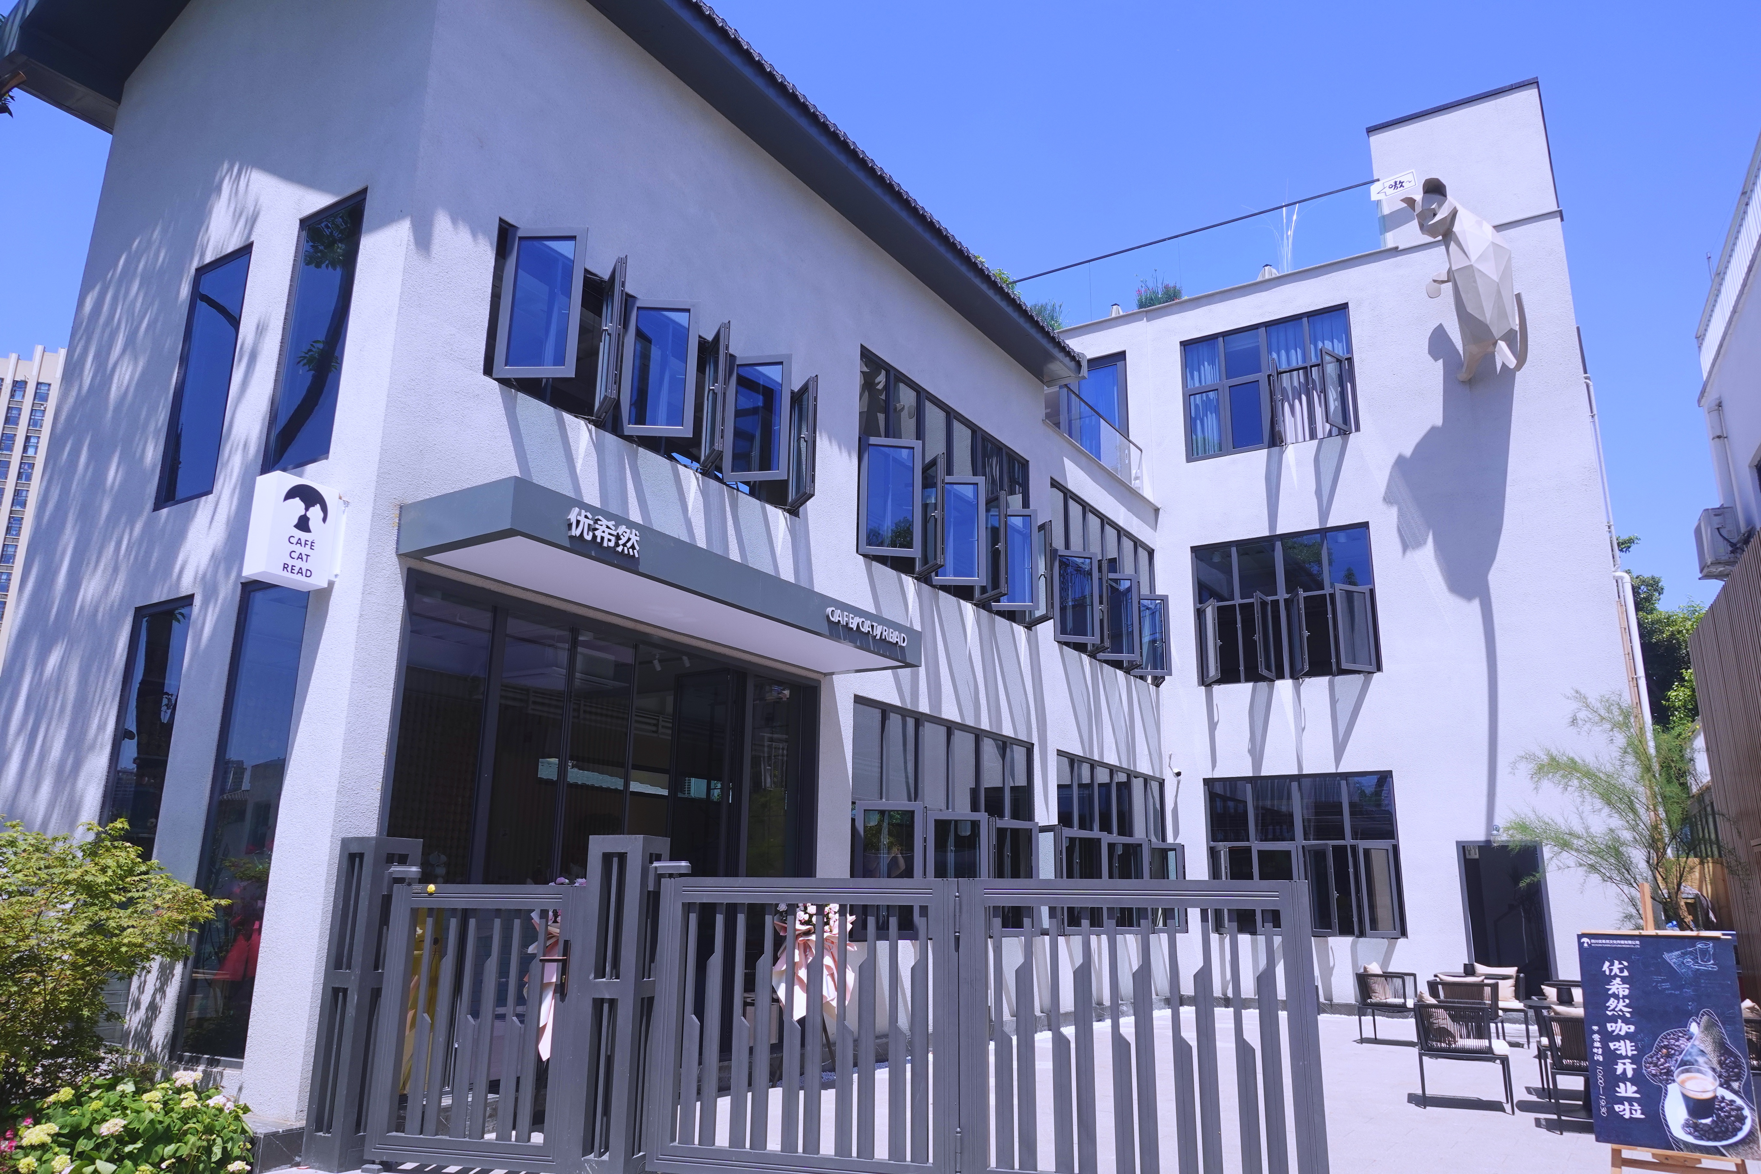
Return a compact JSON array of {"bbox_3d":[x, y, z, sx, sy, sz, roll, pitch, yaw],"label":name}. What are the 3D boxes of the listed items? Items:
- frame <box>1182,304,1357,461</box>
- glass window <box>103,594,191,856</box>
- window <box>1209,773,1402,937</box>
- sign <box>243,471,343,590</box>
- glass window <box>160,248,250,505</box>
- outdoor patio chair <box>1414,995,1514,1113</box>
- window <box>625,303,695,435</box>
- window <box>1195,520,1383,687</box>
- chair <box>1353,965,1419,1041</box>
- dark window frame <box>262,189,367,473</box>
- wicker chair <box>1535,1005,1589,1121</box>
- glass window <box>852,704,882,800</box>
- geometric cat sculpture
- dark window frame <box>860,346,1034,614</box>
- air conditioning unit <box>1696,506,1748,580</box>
[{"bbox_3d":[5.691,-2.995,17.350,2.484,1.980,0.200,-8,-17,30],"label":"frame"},{"bbox_3d":[-4.412,1.334,6.896,0.645,2.528,0.080,-8,-17,30],"label":"glass window"},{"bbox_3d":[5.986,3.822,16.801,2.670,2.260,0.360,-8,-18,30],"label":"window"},{"bbox_3d":[-3.553,-0.327,7.100,0.215,0.617,0.405,-8,-18,30],"label":"sign"},{"bbox_3d":[-4.356,-1.356,7.560,0.675,1.714,0.100,-8,-17,30],"label":"glass window"},{"bbox_3d":[4.304,3.447,8.696,0.603,0.735,0.595,-6,-16,24],"label":"outdoor patio chair"},{"bbox_3d":[-1.719,-1.745,9.345,0.550,1.170,0.070,1,-15,-1],"label":"window"},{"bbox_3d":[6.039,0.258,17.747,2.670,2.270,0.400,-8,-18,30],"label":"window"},{"bbox_3d":[5.384,4.408,12.344,0.595,0.735,0.573,-10,-18,34],"label":"chair"},{"bbox_3d":[-3.369,-1.517,6.996,0.660,1.680,0.080,-8,-17,30],"label":"dark window frame"},{"bbox_3d":[4.720,3.176,7.695,0.590,0.730,0.600,-6,-17,25],"label":"wicker chair"},{"bbox_3d":[-0.123,1.434,10.165,0.060,0.838,0.529,-8,-17,30],"label":"glass window"},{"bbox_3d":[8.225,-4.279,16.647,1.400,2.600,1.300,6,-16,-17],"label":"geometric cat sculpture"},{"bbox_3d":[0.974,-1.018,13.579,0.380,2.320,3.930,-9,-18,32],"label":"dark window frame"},{"bbox_3d":[9.727,-0.495,13.649,0.300,0.580,0.800,-7,-16,27],"label":"air conditioning unit"}]

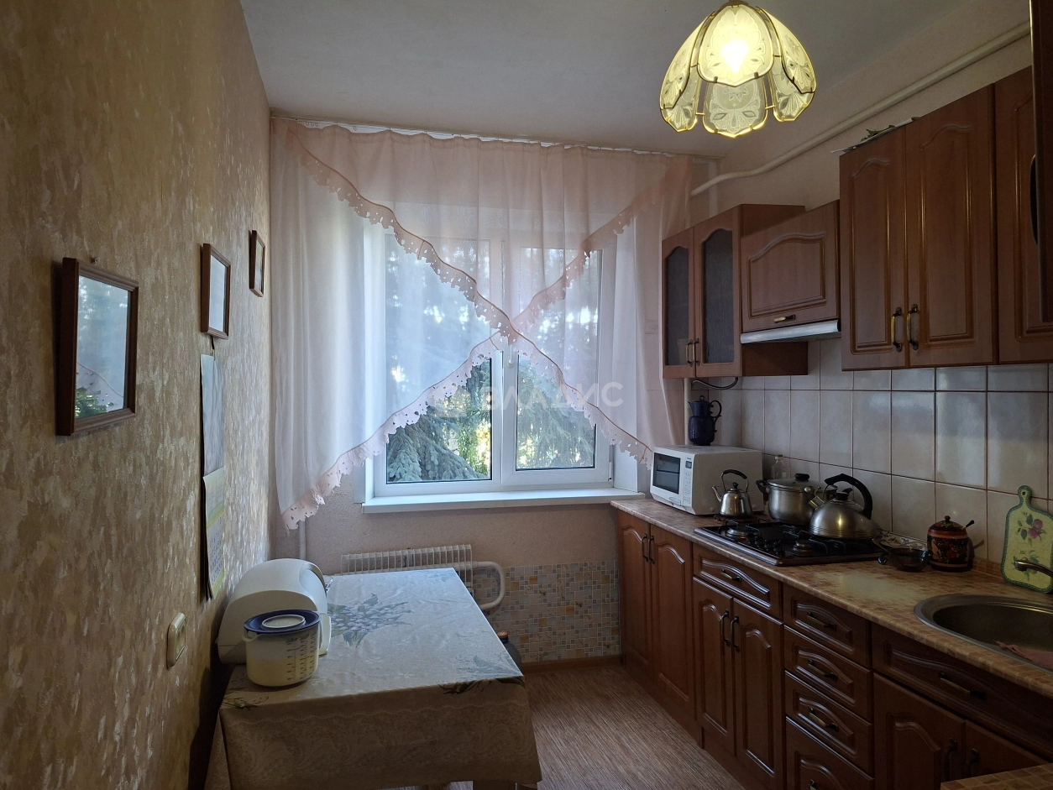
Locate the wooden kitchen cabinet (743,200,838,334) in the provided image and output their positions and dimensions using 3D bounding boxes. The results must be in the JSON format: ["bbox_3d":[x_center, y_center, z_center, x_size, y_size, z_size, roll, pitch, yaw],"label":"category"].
[{"bbox_3d":[1.138,-0.463,2.701,0.324,0.405,0.596,-1,0,-15],"label":"wooden kitchen cabinet"}]

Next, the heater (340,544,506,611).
[{"bbox_3d":[-0.490,0.911,3.305,0.735,0.383,0.090,-1,0,-15],"label":"heater"}]

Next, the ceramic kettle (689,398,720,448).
[{"bbox_3d":[0.927,0.138,3.635,0.167,0.263,0.128,0,0,6],"label":"ceramic kettle"}]

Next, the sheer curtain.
[{"bbox_3d":[-0.129,-0.314,3.358,2.060,1.840,0.100,0,1,-15],"label":"sheer curtain"}]

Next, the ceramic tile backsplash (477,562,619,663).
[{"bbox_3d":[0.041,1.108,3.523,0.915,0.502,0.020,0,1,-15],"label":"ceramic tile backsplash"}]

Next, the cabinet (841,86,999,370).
[{"bbox_3d":[1.293,-0.441,2.120,0.324,0.725,0.589,-1,0,-15],"label":"cabinet"}]

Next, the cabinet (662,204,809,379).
[{"bbox_3d":[0.967,-0.448,3.346,0.324,0.725,0.739,-1,0,-15],"label":"cabinet"}]

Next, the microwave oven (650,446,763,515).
[{"bbox_3d":[0.897,0.417,3.521,0.353,0.282,0.430,-1,0,-15],"label":"microwave oven"}]

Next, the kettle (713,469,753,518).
[{"bbox_3d":[0.934,0.443,3.164,0.178,0.211,0.135,0,0,7],"label":"kettle"}]

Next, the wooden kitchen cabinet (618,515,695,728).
[{"bbox_3d":[0.854,0.975,3.308,0.565,0.757,0.770,-1,0,-15],"label":"wooden kitchen cabinet"}]

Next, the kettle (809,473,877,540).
[{"bbox_3d":[1.183,0.408,2.619,0.232,0.226,0.222,0,0,12],"label":"kettle"}]

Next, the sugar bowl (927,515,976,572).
[{"bbox_3d":[1.360,0.478,2.247,0.122,0.178,0.114,0,1,31],"label":"sugar bowl"}]

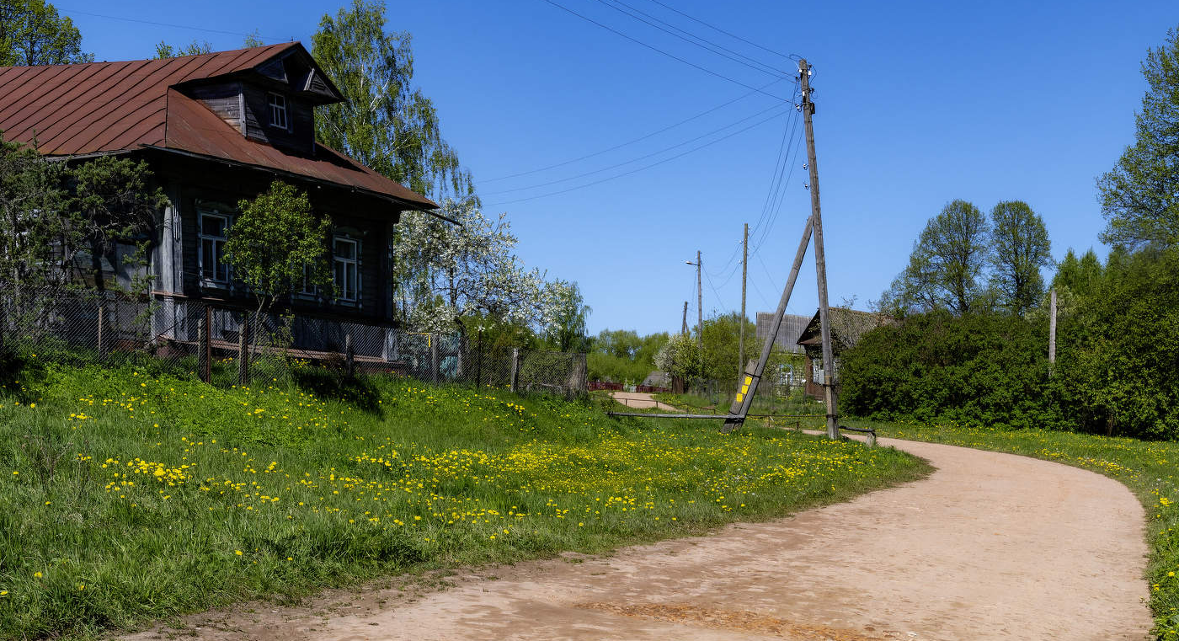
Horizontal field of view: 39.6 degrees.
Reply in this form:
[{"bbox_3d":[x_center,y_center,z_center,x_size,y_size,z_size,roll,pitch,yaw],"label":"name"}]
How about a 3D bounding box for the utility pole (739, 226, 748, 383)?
[{"bbox_3d":[7.200,-0.550,77.000,0.220,8.100,0.220,2,-2,0],"label":"utility pole"}]

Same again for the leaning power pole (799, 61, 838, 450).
[{"bbox_3d":[4.920,-1.520,35.000,0.250,8.150,0.250,-4,-2,0],"label":"leaning power pole"}]

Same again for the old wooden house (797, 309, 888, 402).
[{"bbox_3d":[14.600,1.800,86.000,6.200,5.000,4.900,1,-2,-26],"label":"old wooden house"}]

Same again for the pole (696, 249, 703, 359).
[{"bbox_3d":[6.600,-0.050,98.000,0.220,8.300,0.220,-1,-2,0],"label":"pole"}]

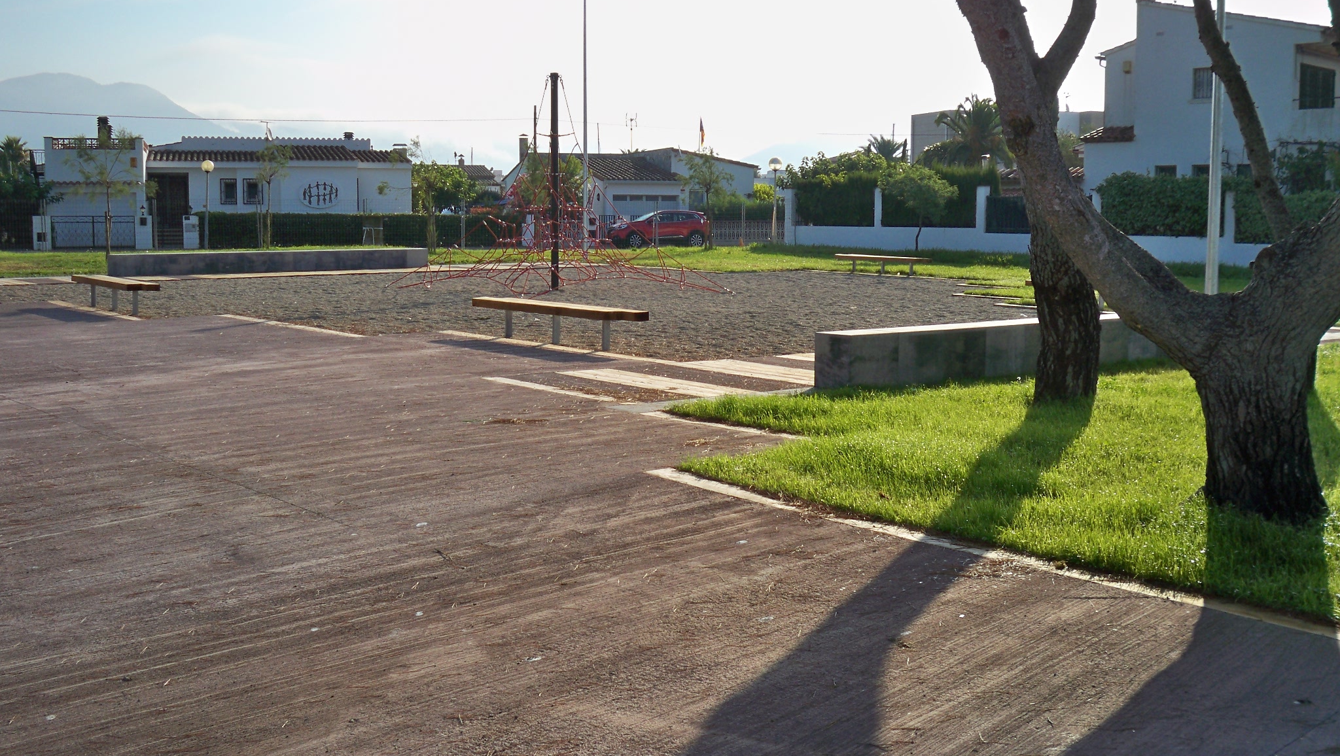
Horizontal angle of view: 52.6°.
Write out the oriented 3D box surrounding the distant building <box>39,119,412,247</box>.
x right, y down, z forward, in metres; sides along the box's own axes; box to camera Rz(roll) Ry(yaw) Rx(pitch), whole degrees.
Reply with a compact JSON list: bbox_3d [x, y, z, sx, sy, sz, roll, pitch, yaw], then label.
[{"bbox_3d":[-20.600,-9.221,65.666,15.900,5.400,10.000,-1,7,-12],"label":"distant building"}]

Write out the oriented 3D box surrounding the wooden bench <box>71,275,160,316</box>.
[{"bbox_3d":[-8.272,-1.225,20.203,0.420,0.460,2.850,-5,9,-39],"label":"wooden bench"}]

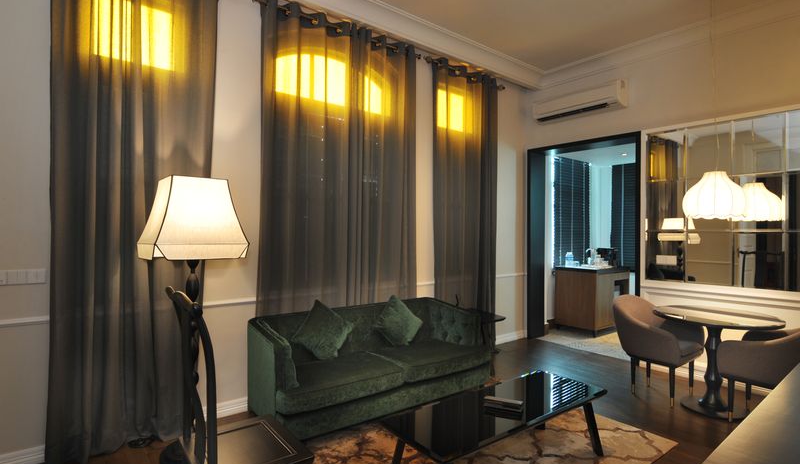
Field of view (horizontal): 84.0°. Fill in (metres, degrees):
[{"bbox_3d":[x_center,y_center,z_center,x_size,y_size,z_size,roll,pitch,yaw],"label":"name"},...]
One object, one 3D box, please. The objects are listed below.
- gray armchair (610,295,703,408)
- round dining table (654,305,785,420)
[{"bbox_3d":[2.200,0.995,3.881,0.582,0.838,0.602,0,0,-41],"label":"gray armchair"},{"bbox_3d":[2.531,1.039,3.566,0.853,0.748,0.853,0,0,0],"label":"round dining table"}]

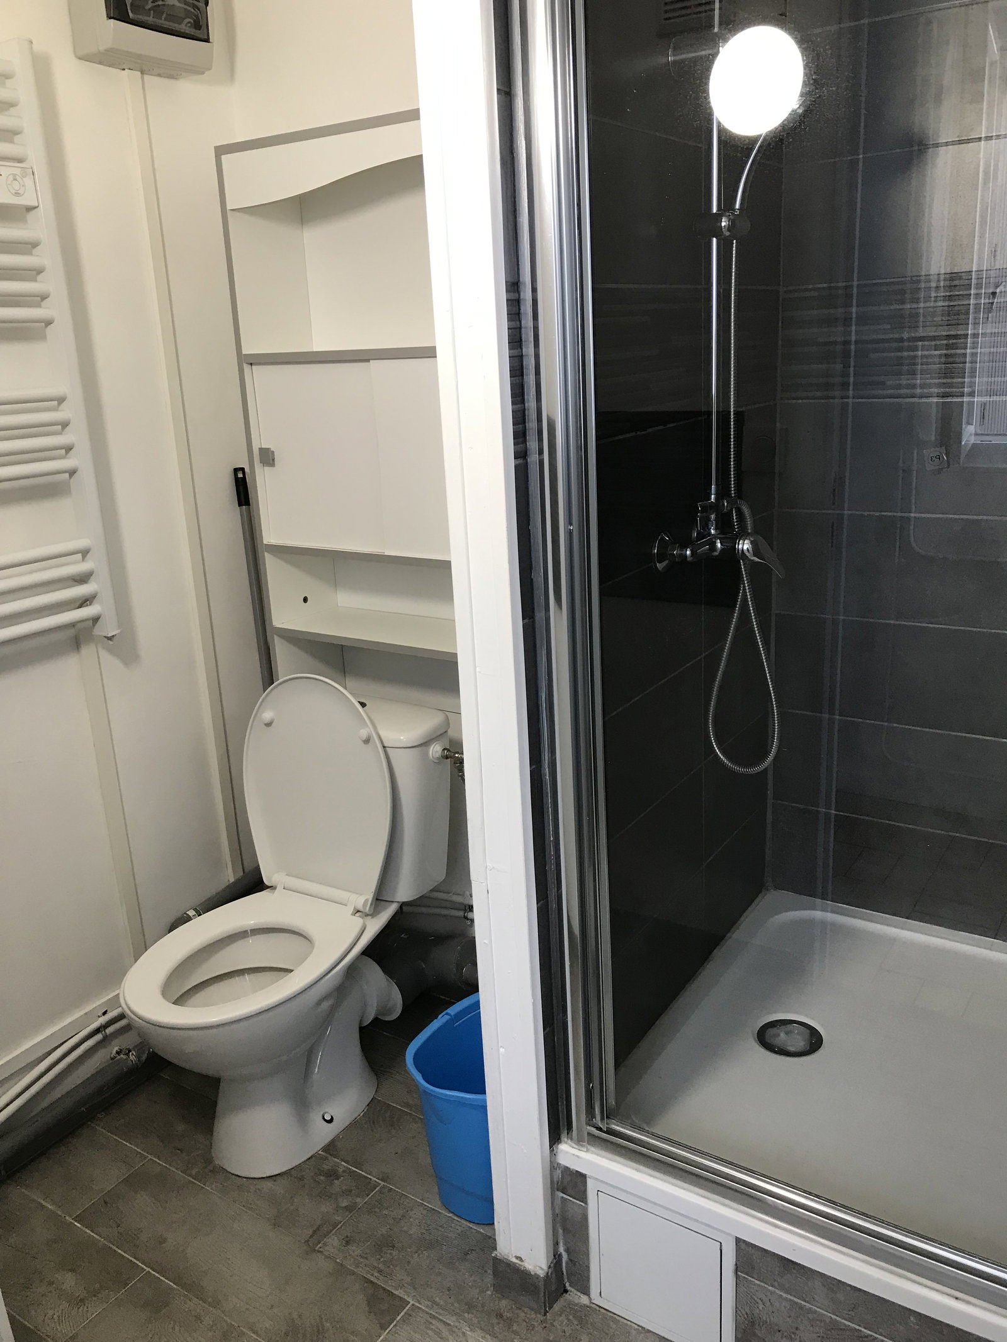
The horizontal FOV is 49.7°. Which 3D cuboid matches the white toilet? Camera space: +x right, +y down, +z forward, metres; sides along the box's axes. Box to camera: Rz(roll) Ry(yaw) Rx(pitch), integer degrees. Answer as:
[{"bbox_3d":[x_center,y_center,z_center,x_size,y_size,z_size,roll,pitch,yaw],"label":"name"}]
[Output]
[{"bbox_3d":[-0.424,0.470,2.095,0.390,0.865,0.690,7,19,30],"label":"white toilet"}]

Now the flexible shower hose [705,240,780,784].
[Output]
[{"bbox_3d":[0.393,-0.231,1.736,0.130,0.870,0.090,8,20,32],"label":"flexible shower hose"}]

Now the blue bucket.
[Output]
[{"bbox_3d":[-0.007,0.787,1.974,0.270,0.285,0.340,8,20,32],"label":"blue bucket"}]

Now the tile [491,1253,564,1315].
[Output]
[{"bbox_3d":[0.038,0.963,1.735,0.098,0.081,0.062,8,20,32],"label":"tile"}]

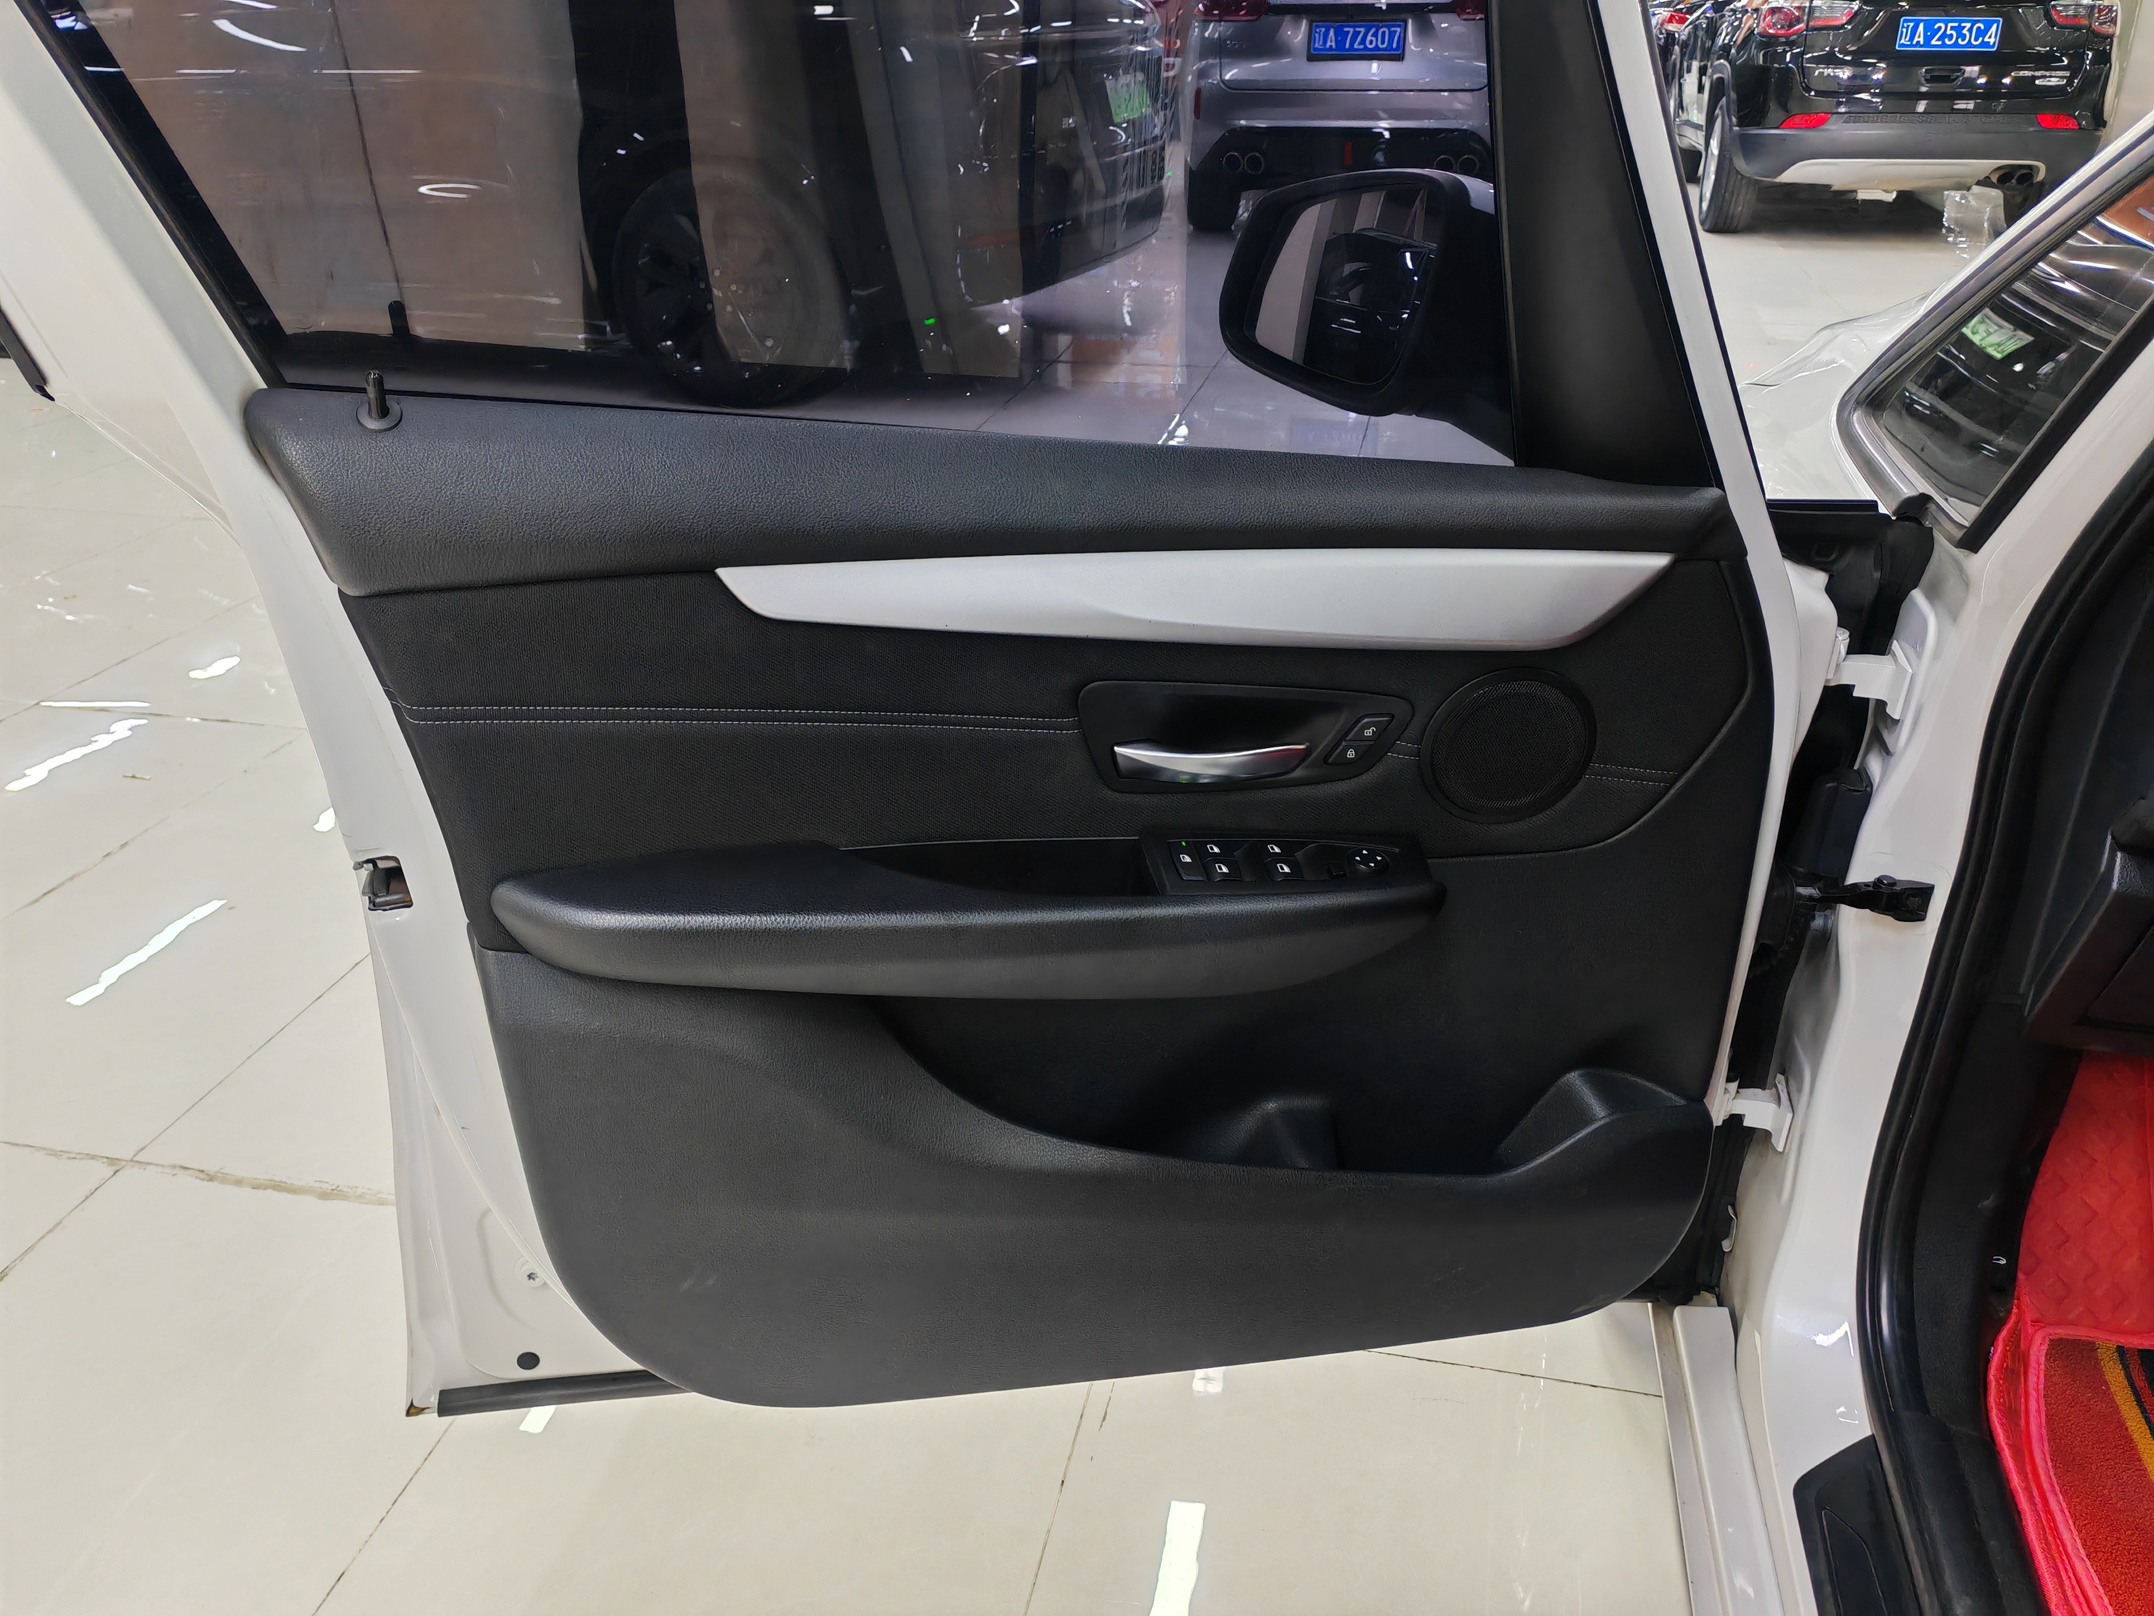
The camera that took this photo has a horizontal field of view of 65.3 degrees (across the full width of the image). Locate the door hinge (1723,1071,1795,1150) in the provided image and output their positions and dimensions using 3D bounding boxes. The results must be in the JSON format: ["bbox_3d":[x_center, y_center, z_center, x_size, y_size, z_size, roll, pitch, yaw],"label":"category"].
[{"bbox_3d":[0.501,0.223,1.233,0.055,0.058,0.050,-3,26,-5],"label":"door hinge"}]

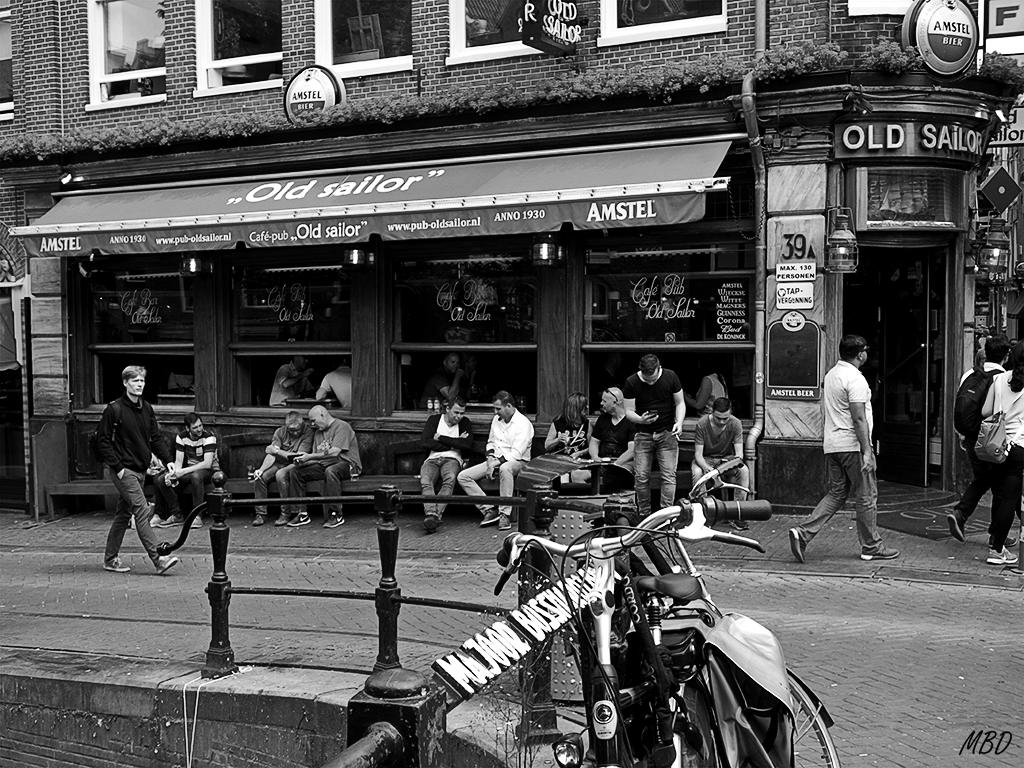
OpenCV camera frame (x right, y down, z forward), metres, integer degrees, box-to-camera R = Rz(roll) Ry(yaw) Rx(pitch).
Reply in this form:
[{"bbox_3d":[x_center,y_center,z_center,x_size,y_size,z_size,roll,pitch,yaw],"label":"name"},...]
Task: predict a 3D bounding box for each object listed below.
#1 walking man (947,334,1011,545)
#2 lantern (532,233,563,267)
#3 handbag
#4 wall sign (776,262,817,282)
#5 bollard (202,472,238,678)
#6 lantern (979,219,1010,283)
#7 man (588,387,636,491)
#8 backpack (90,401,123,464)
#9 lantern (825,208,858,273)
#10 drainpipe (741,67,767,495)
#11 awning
[{"bbox_3d":[3.838,0.463,9.450,0.750,1.740,0.520,-2,3,-41],"label":"walking man"},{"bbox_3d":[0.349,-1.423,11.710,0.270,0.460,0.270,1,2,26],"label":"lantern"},{"bbox_3d":[3.450,0.284,8.300,0.250,0.560,0.160,0,2,9],"label":"handbag"},{"bbox_3d":[2.722,-1.067,11.037,0.380,0.175,0.020,1,2,26],"label":"wall sign"},{"bbox_3d":[-1.554,1.009,6.150,0.155,1.080,0.155,1,3,29],"label":"bollard"},{"bbox_3d":[4.538,-1.256,10.850,0.290,0.600,0.290,1,2,26],"label":"lantern"},{"bbox_3d":[0.994,0.693,11.294,0.560,1.300,0.800,0,2,18],"label":"man"},{"bbox_3d":[-3.576,0.438,10.200,0.210,0.480,0.310,2,3,41],"label":"backpack"},{"bbox_3d":[2.742,-1.194,9.600,0.280,0.540,0.280,1,3,27],"label":"lantern"},{"bbox_3d":[2.305,-0.893,10.956,0.180,4.093,0.580,1,2,26],"label":"drainpipe"},{"bbox_3d":[-2.004,-1.990,12.854,9.230,0.890,0.700,1,2,26],"label":"awning"}]

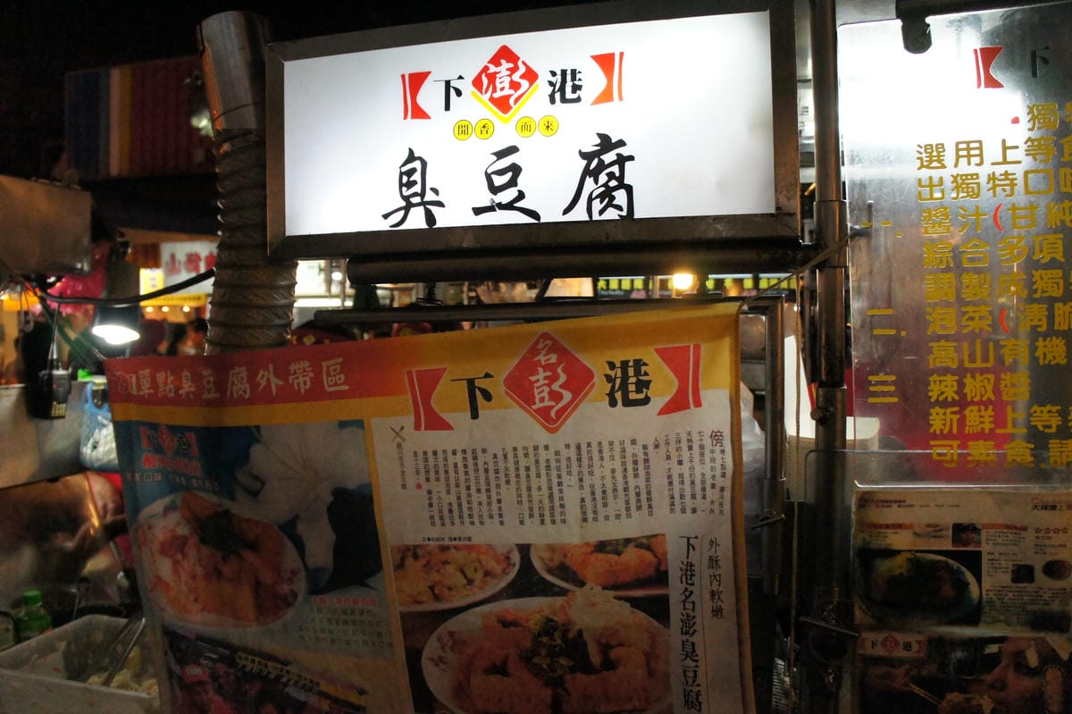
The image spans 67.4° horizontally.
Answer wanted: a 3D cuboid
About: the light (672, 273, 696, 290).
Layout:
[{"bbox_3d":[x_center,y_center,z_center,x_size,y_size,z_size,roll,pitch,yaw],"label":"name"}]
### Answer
[{"bbox_3d":[0.828,-0.430,4.500,0.120,0.120,0.120,1,-2,0],"label":"light"}]

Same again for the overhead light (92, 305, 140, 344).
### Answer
[{"bbox_3d":[-1.200,-0.092,2.300,0.125,0.100,0.125,5,-8,0],"label":"overhead light"}]

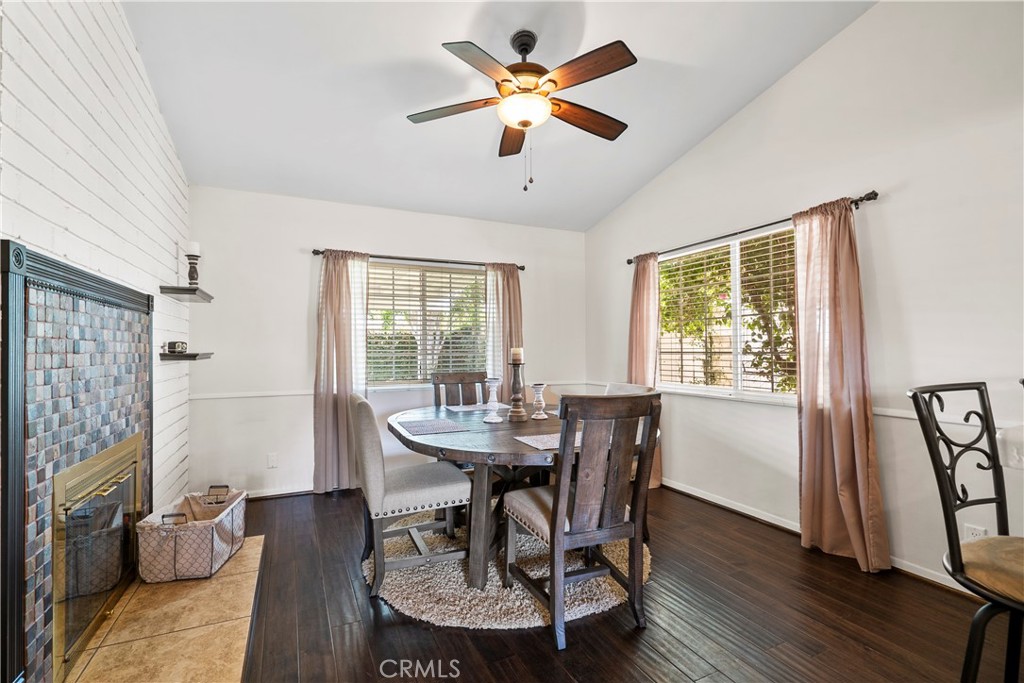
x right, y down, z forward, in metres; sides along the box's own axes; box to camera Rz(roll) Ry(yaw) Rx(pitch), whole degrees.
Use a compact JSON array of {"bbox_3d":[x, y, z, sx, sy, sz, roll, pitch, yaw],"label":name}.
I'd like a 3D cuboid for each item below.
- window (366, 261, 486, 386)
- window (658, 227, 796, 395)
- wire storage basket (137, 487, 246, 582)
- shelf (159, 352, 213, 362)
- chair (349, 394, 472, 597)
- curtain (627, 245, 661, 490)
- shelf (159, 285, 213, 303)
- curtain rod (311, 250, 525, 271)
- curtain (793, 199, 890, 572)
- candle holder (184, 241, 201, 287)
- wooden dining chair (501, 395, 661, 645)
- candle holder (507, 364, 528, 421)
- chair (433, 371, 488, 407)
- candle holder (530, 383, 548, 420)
[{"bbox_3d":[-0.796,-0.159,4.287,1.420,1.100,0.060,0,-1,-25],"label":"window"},{"bbox_3d":[1.602,-0.172,3.344,0.080,1.140,1.440,0,-1,-26],"label":"window"},{"bbox_3d":[-1.825,1.106,2.668,0.370,0.330,0.540,0,-1,-11],"label":"wire storage basket"},{"bbox_3d":[-2.175,0.102,3.071,0.200,0.048,0.610,0,-1,-26],"label":"shelf"},{"bbox_3d":[-0.576,0.771,2.536,0.590,0.970,0.460,0,-1,-26],"label":"chair"},{"bbox_3d":[1.177,0.242,4.103,0.130,2.020,0.420,0,-1,-25],"label":"curtain"},{"bbox_3d":[-2.203,-0.311,3.115,0.200,0.048,0.620,0,-1,-25],"label":"shelf"},{"bbox_3d":[-0.775,-0.745,4.224,1.990,0.050,0.070,0,-1,-24],"label":"curtain rod"},{"bbox_3d":[1.867,0.213,2.618,0.140,2.010,0.430,0,-1,-25],"label":"curtain"},{"bbox_3d":[-2.218,-0.510,3.162,0.092,0.370,0.092,0,-1,-26],"label":"candle holder"},{"bbox_3d":[0.295,0.733,2.132,0.510,1.000,0.580,0,-1,-19],"label":"wooden dining chair"},{"bbox_3d":[0.030,0.307,2.808,0.120,0.360,0.120,0,-1,0],"label":"candle holder"},{"bbox_3d":[-0.328,0.764,3.585,0.500,1.000,0.570,0,-1,-25],"label":"chair"},{"bbox_3d":[0.177,0.386,2.932,0.108,0.212,0.108,-1,-1,0],"label":"candle holder"}]

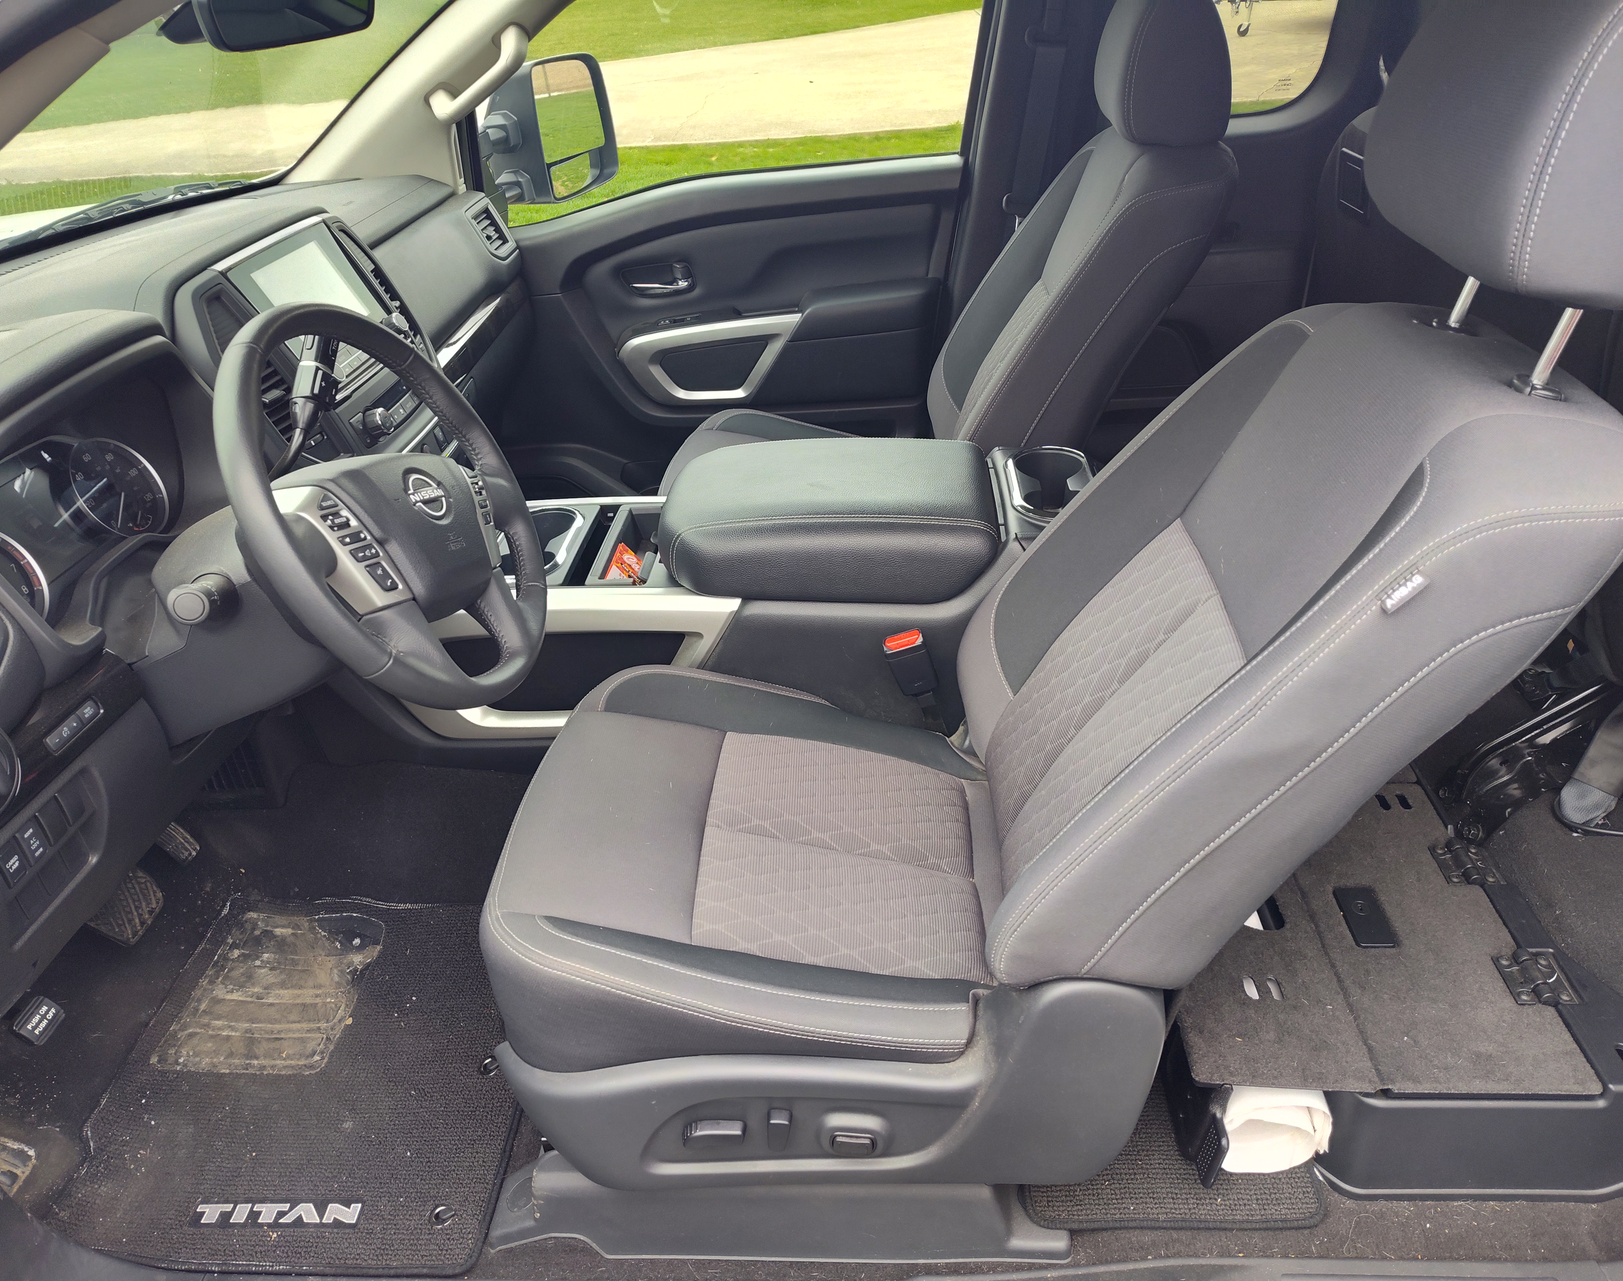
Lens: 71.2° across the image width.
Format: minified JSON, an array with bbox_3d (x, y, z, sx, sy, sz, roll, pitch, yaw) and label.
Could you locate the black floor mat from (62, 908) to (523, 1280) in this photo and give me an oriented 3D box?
[{"bbox_3d":[-0.560,0.487,1.329,0.500,0.025,0.510,-1,32,4],"label":"black floor mat"}]

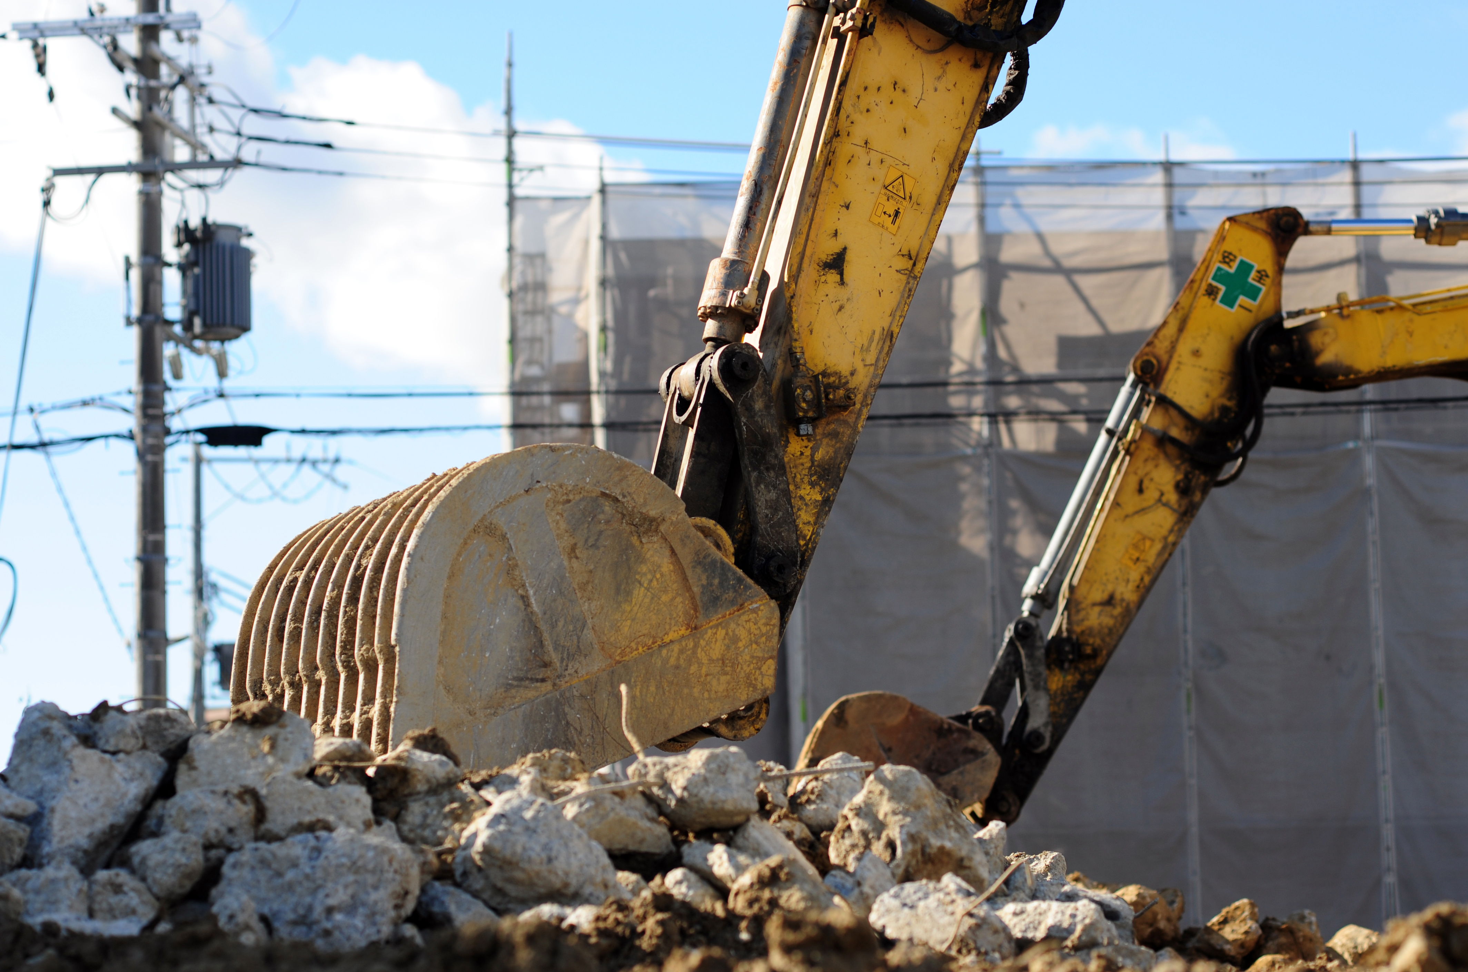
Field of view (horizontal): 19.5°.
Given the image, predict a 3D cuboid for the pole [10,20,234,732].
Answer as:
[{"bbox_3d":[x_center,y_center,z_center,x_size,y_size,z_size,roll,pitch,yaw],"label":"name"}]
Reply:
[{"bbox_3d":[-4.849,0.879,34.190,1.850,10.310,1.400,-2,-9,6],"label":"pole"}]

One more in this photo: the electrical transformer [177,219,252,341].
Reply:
[{"bbox_3d":[-4.198,-1.657,34.653,0.540,0.920,0.500,3,-10,-25],"label":"electrical transformer"}]

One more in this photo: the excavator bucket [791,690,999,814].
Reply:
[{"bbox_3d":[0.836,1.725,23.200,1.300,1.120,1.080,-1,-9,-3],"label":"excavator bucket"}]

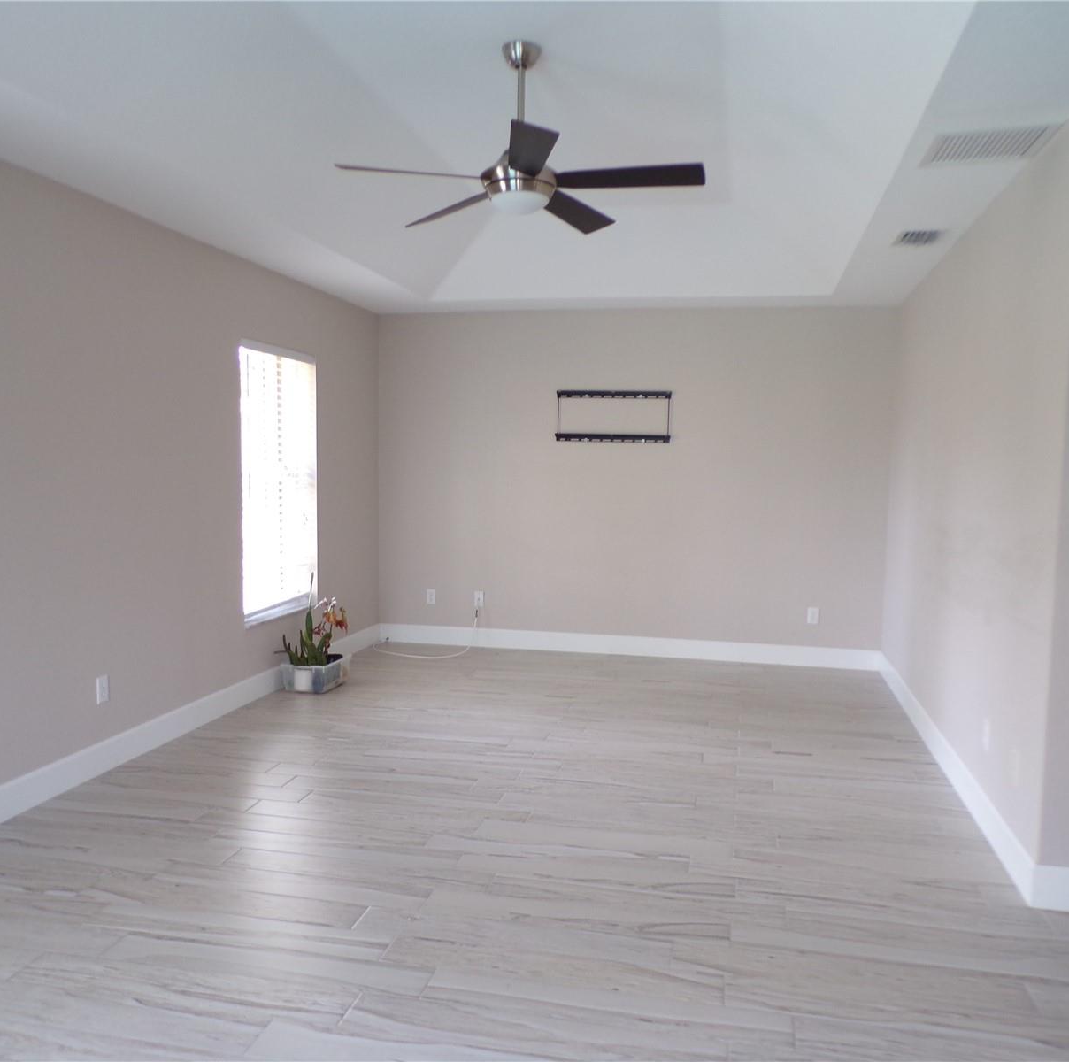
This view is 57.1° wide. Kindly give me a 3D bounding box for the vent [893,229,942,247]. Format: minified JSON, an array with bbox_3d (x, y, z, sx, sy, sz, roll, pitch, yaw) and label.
[{"bbox_3d":[1.768,-1.340,4.526,0.197,0.020,0.321,2,4,12],"label":"vent"}]

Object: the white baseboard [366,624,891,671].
[{"bbox_3d":[0.584,0.823,7.007,3.617,0.140,0.020,2,4,12],"label":"white baseboard"}]

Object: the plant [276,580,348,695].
[{"bbox_3d":[-1.296,0.597,5.906,0.327,0.688,0.403,2,4,12],"label":"plant"}]

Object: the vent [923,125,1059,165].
[{"bbox_3d":[1.483,-1.250,3.221,0.366,0.020,0.364,2,4,12],"label":"vent"}]

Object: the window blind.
[{"bbox_3d":[-1.516,-0.303,5.828,0.056,1.551,0.959,2,4,12],"label":"window blind"}]

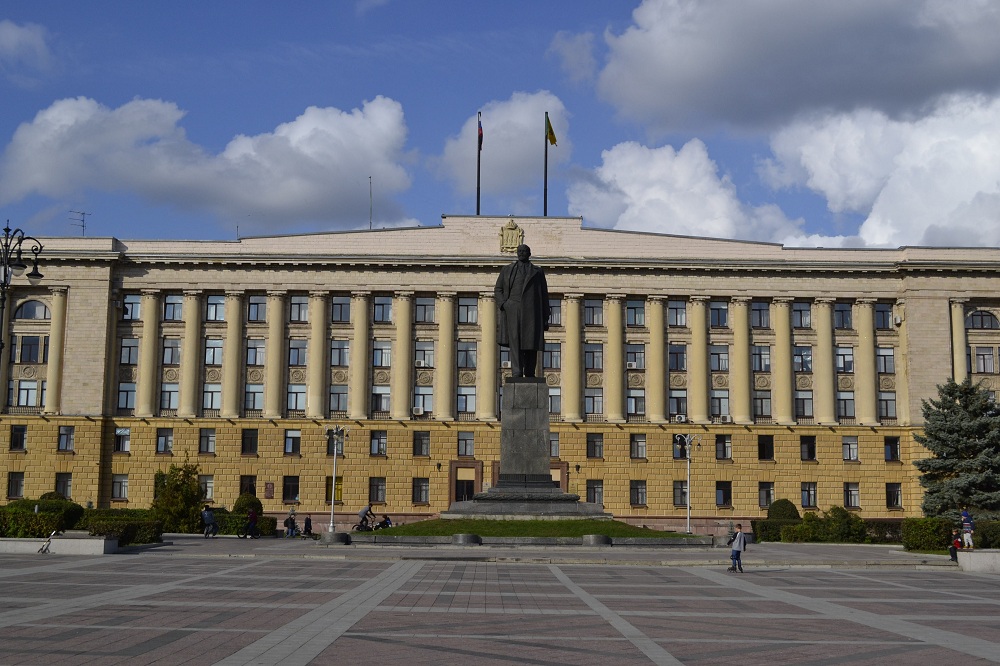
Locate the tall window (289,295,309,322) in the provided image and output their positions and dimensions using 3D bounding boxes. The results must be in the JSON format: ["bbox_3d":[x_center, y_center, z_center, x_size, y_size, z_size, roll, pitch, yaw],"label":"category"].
[{"bbox_3d":[-17.454,-2.050,101.723,1.497,2.210,0.200,1,-8,-1],"label":"tall window"}]

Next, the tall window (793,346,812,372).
[{"bbox_3d":[25.749,2.286,98.989,1.505,2.196,0.250,0,-8,0],"label":"tall window"}]

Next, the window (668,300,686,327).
[{"bbox_3d":[15.670,-1.670,102.752,1.562,2.365,0.250,1,-8,-1],"label":"window"}]

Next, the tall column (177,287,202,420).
[{"bbox_3d":[-26.093,1.730,97.883,1.570,10.749,1.550,0,-8,0],"label":"tall column"}]

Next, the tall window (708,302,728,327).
[{"bbox_3d":[18.349,-1.540,97.619,1.470,2.205,0.250,1,-8,-1],"label":"tall window"}]

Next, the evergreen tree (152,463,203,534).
[{"bbox_3d":[-22.123,11.284,80.000,3.600,4.870,3.400,1,-8,-1],"label":"evergreen tree"}]

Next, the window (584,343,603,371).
[{"bbox_3d":[8.274,2.096,102.274,1.510,2.260,0.250,1,-8,-1],"label":"window"}]

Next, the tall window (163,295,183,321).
[{"bbox_3d":[-27.122,-2.065,97.112,1.520,2.200,0.250,1,-8,-1],"label":"tall window"}]

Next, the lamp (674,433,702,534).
[{"bbox_3d":[11.993,9.671,74.003,1.650,6.578,1.650,1,-8,-1],"label":"lamp"}]

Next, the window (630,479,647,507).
[{"bbox_3d":[11.511,13.280,96.713,1.311,2.030,0.250,0,-8,0],"label":"window"}]

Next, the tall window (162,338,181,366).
[{"bbox_3d":[-27.133,1.582,96.620,1.520,2.200,0.250,1,-8,-1],"label":"tall window"}]

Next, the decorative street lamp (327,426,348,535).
[{"bbox_3d":[-10.483,9.304,74.003,1.586,6.928,1.586,1,-8,-1],"label":"decorative street lamp"}]

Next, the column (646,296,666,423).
[{"bbox_3d":[12.988,2.185,96.172,1.600,10.500,1.500,1,-8,-1],"label":"column"}]

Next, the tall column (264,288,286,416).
[{"bbox_3d":[-18.491,1.792,95.839,1.600,10.500,1.500,1,-8,-1],"label":"tall column"}]

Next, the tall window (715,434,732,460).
[{"bbox_3d":[18.329,9.385,95.339,1.420,2.100,0.250,1,-8,-1],"label":"tall window"}]

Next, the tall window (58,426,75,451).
[{"bbox_3d":[-36.259,8.839,97.610,1.232,1.969,0.200,1,-8,-1],"label":"tall window"}]

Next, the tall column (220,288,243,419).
[{"bbox_3d":[-21.927,1.730,95.633,1.470,10.520,1.365,1,-8,-1],"label":"tall column"}]

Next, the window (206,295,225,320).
[{"bbox_3d":[-23.035,-1.958,94.669,1.412,2.097,0.250,1,-8,0],"label":"window"}]

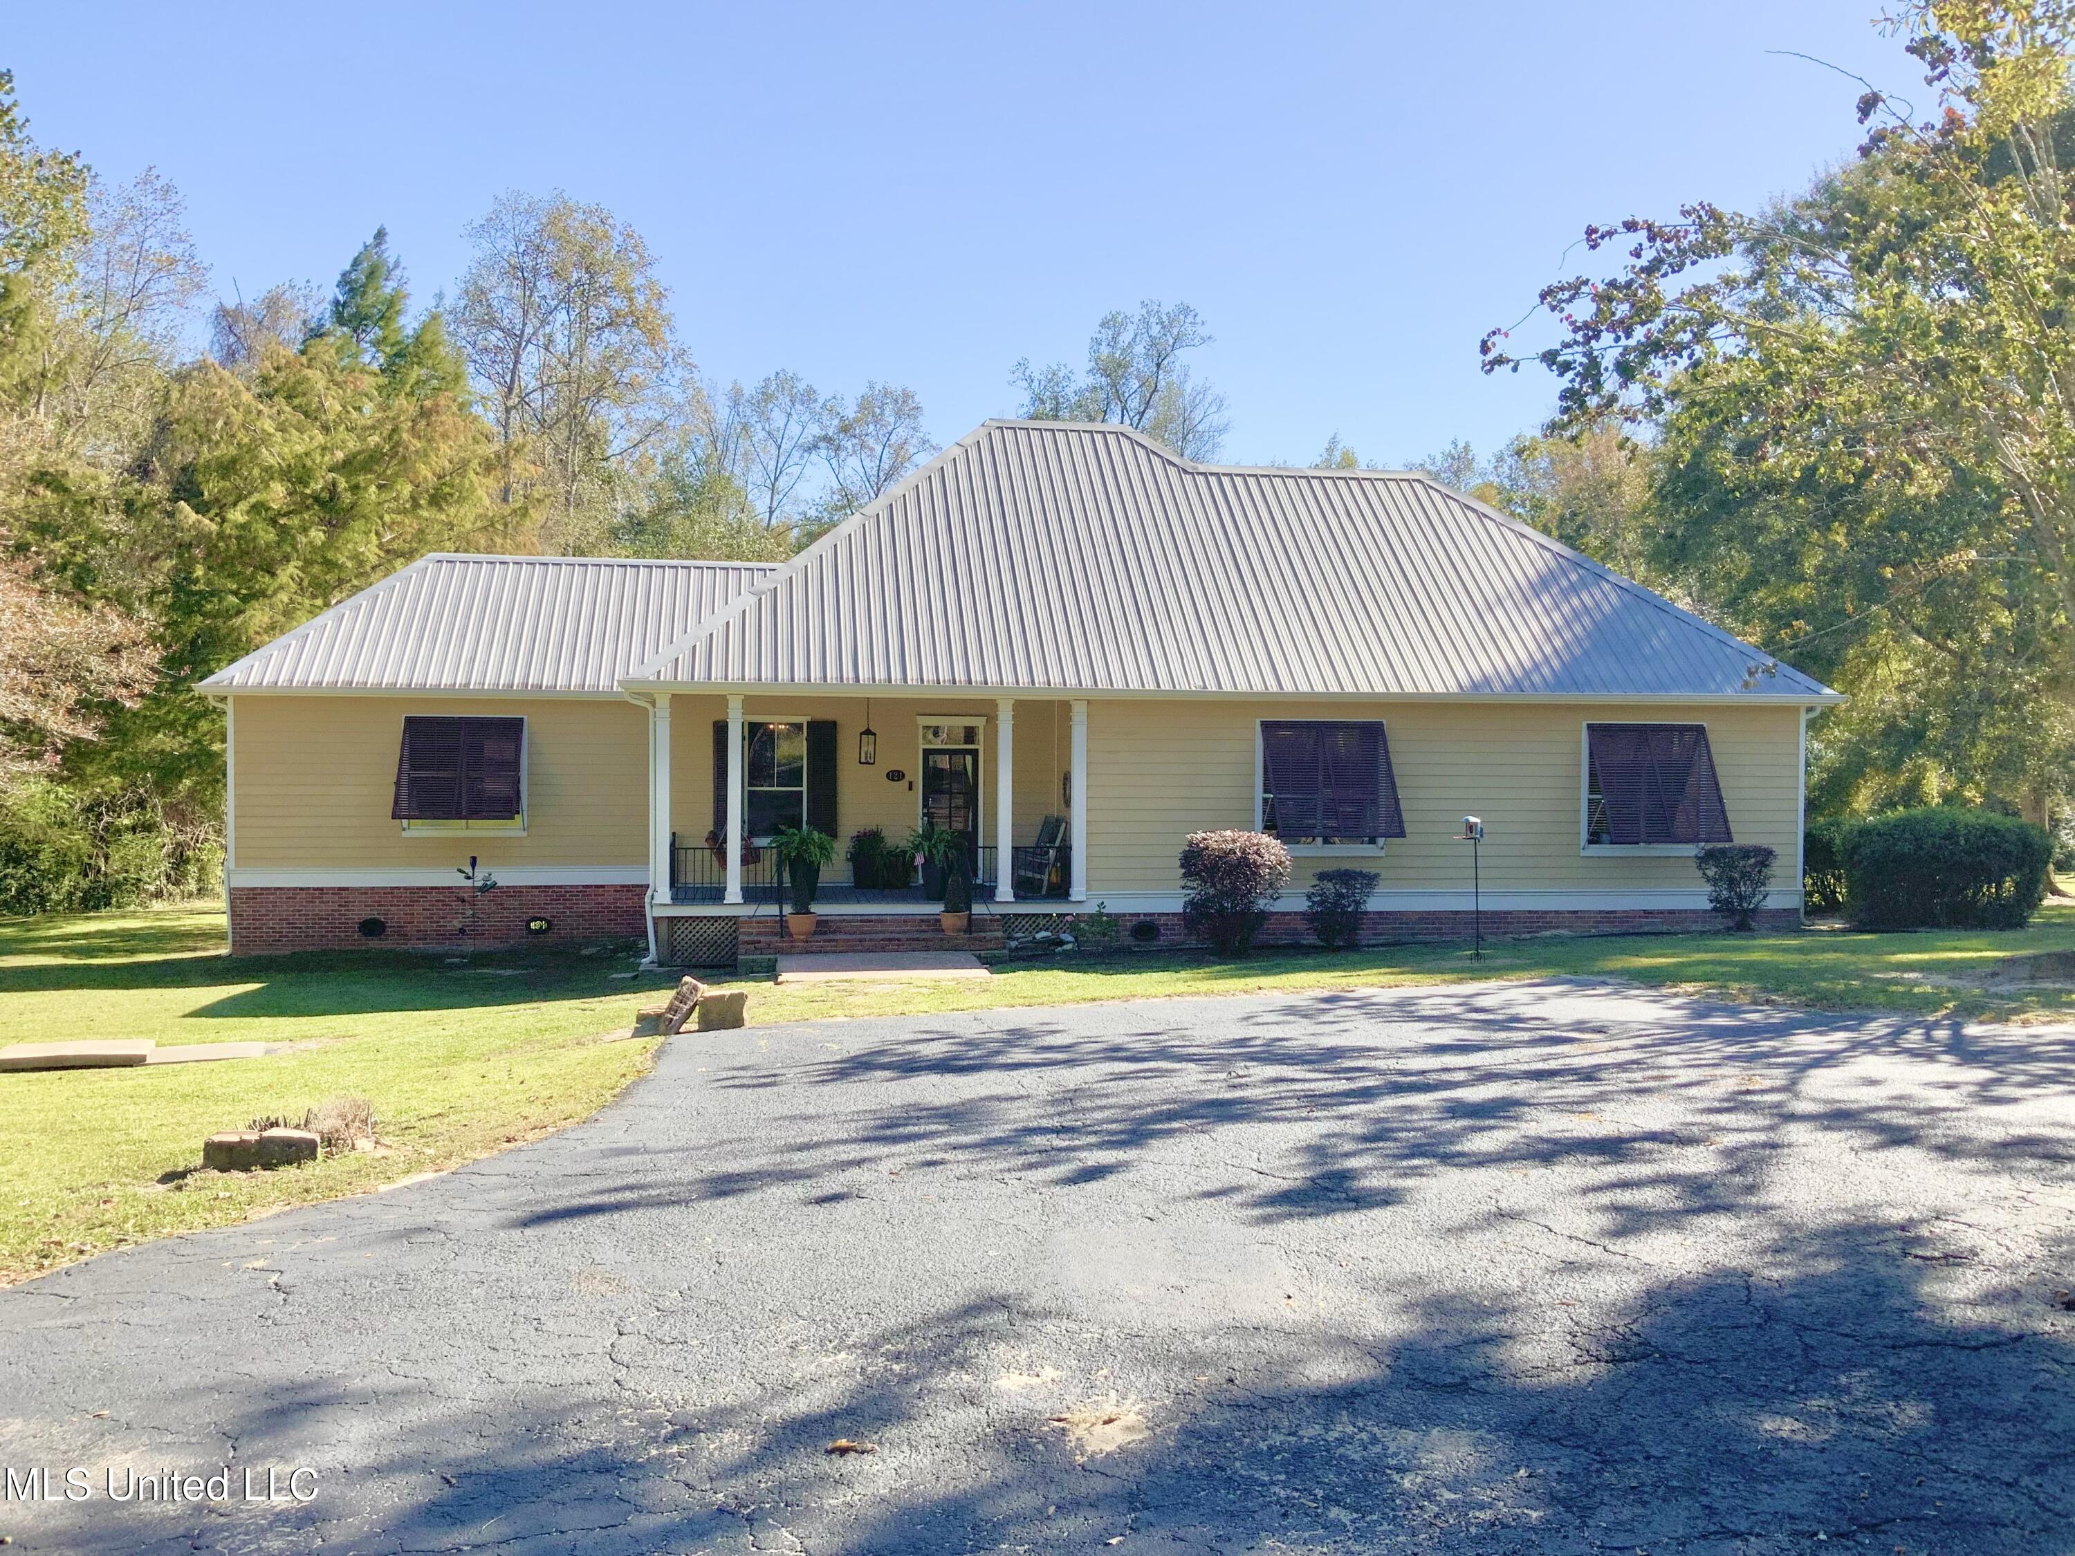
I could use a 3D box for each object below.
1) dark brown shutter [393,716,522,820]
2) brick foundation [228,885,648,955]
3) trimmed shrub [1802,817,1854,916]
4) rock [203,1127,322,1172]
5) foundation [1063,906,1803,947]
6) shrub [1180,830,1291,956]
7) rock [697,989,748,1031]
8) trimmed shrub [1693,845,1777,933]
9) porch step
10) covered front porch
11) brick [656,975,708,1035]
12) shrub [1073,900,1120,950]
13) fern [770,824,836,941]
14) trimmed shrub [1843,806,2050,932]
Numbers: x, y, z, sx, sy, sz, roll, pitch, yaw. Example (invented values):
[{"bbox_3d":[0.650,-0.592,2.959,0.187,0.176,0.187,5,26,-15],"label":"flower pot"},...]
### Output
[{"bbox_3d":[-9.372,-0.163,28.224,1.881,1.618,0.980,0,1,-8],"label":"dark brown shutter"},{"bbox_3d":[-9.860,2.334,28.831,6.659,1.104,0.250,0,1,-8],"label":"brick foundation"},{"bbox_3d":[13.520,1.528,29.800,1.150,1.680,1.150,0,1,-8],"label":"trimmed shrub"},{"bbox_3d":[-4.722,2.261,10.600,0.640,0.180,0.250,0,1,-20],"label":"rock"},{"bbox_3d":[6.217,2.244,26.366,11.409,0.522,0.250,0,1,-8],"label":"foundation"},{"bbox_3d":[2.854,1.642,24.878,1.620,1.755,1.440,0,1,-8],"label":"shrub"},{"bbox_3d":[-2.857,2.098,15.750,0.410,0.325,0.220,0,1,-20],"label":"rock"},{"bbox_3d":[10.434,1.636,26.000,1.160,1.300,1.100,0,1,-7],"label":"trimmed shrub"},{"bbox_3d":[-2.327,2.235,24.709,3.728,0.460,0.700,0,1,-8],"label":"porch step"},{"bbox_3d":[-2.527,0.370,26.194,6.311,3.140,2.750,0,1,-8],"label":"covered front porch"},{"bbox_3d":[-3.215,2.063,15.750,0.240,0.480,0.180,26,2,-9],"label":"brick"},{"bbox_3d":[0.849,2.117,24.950,0.700,0.730,0.600,0,1,-7],"label":"shrub"},{"bbox_3d":[-3.328,1.474,24.672,0.927,1.614,0.900,0,1,-8],"label":"fern"},{"bbox_3d":[14.332,1.416,27.400,3.200,1.920,2.100,0,1,-7],"label":"trimmed shrub"}]

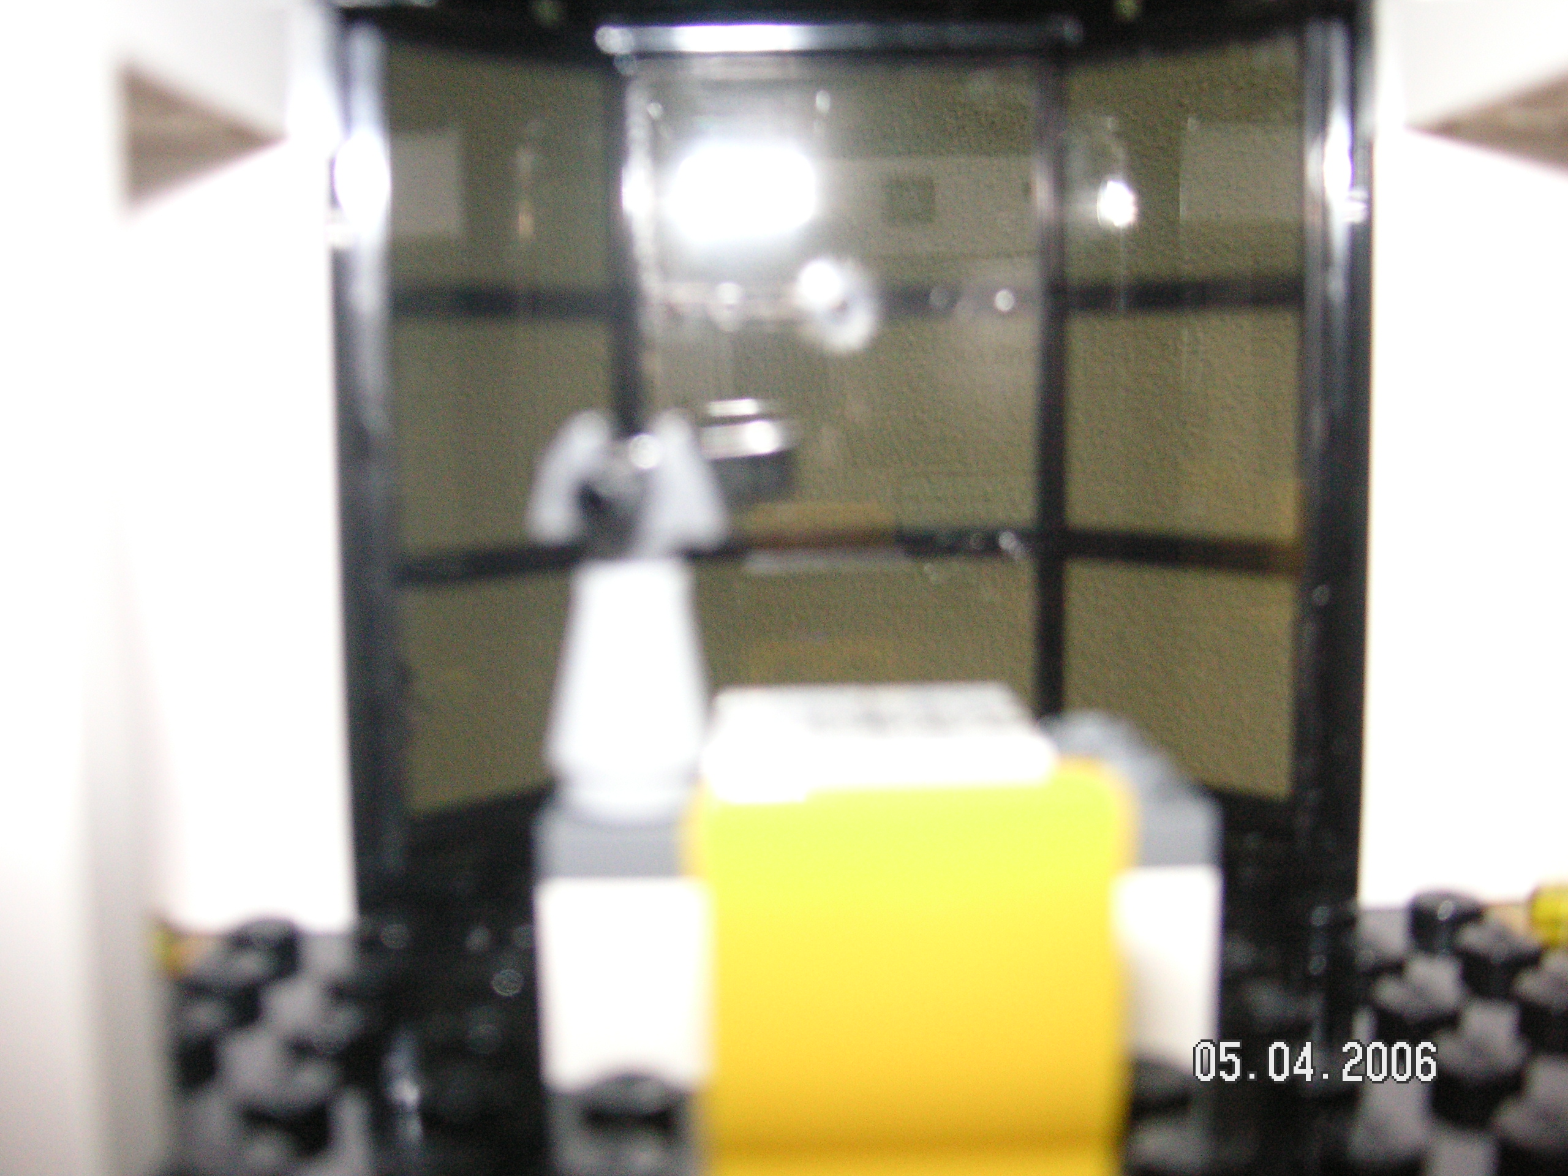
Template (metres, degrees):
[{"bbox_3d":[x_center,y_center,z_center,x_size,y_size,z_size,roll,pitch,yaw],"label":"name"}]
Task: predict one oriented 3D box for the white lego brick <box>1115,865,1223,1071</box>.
[{"bbox_3d":[0.017,0.018,0.086,0.008,0.010,0.012,-1,5,-1],"label":"white lego brick"}]

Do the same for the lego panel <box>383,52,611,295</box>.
[{"bbox_3d":[-0.020,-0.029,0.115,0.016,0.016,0.001,-5,7,-36],"label":"lego panel"}]

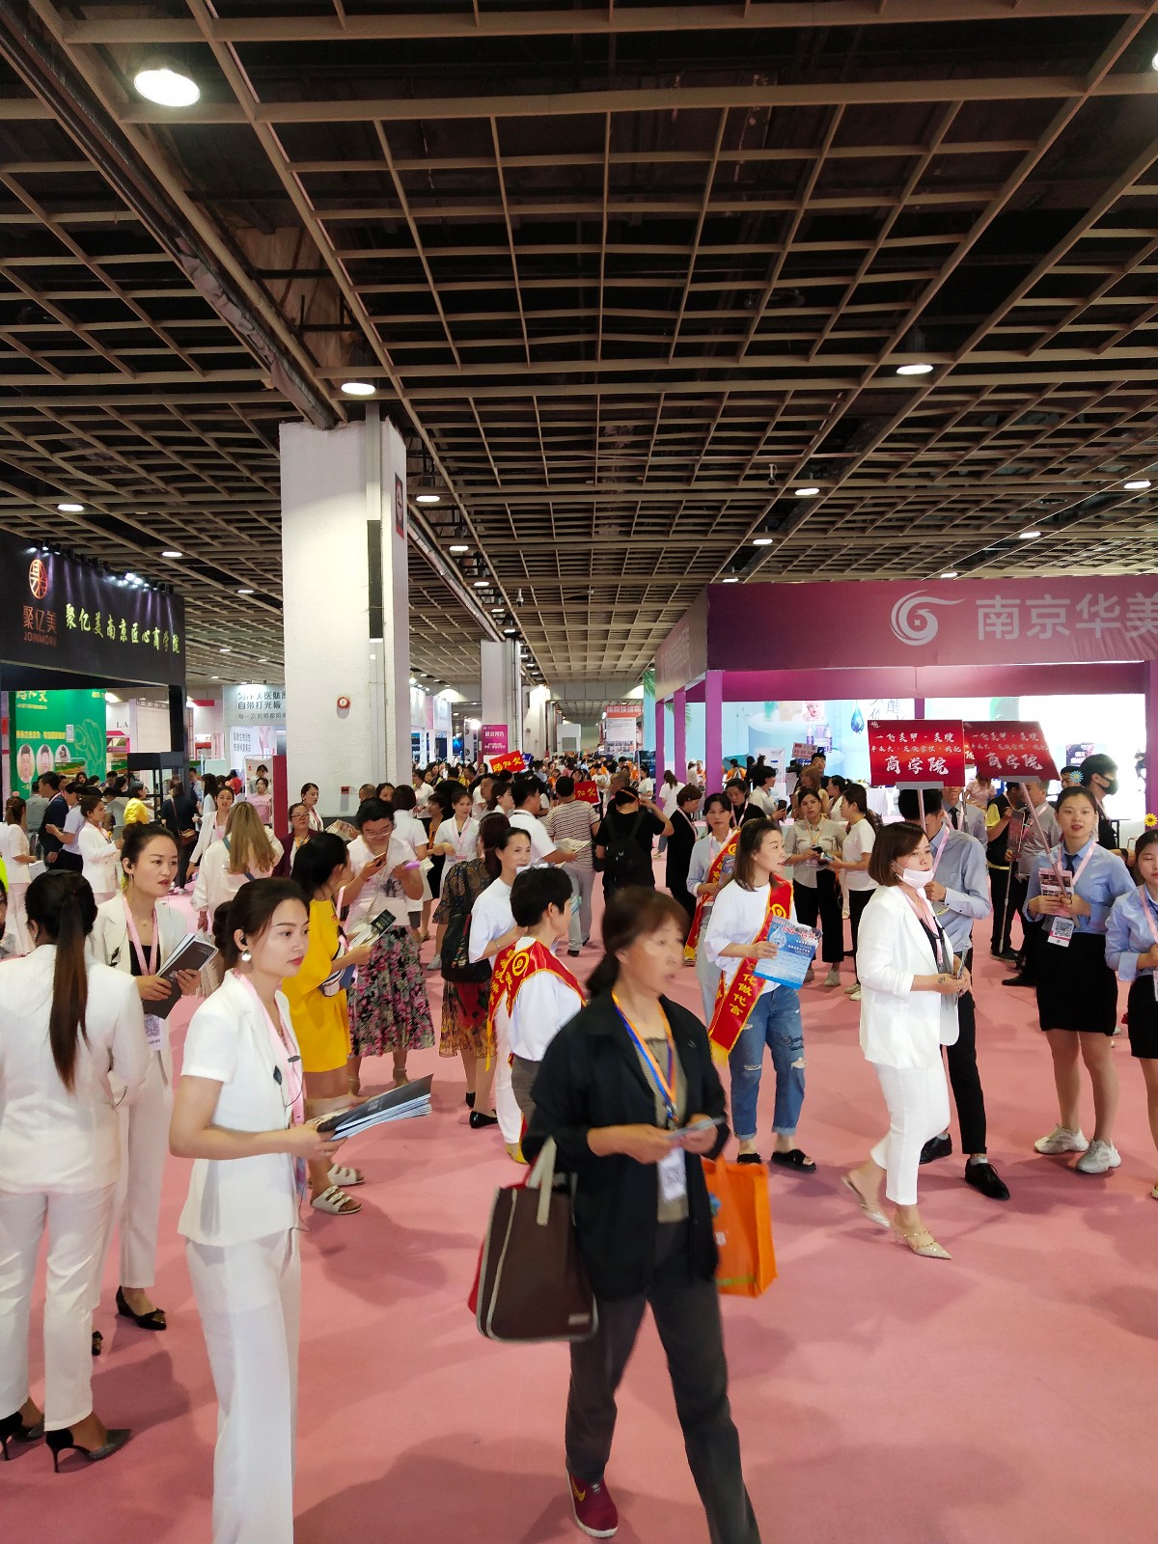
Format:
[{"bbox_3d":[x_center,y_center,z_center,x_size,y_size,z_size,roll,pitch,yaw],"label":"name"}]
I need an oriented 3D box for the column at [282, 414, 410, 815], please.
[{"bbox_3d":[-2.512,-0.959,14.480,1.150,5.440,1.150,-1,1,0],"label":"column"}]

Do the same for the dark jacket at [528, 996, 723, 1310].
[{"bbox_3d":[0.115,0.870,3.140,0.450,0.700,0.330,-1,1,-25],"label":"dark jacket"}]

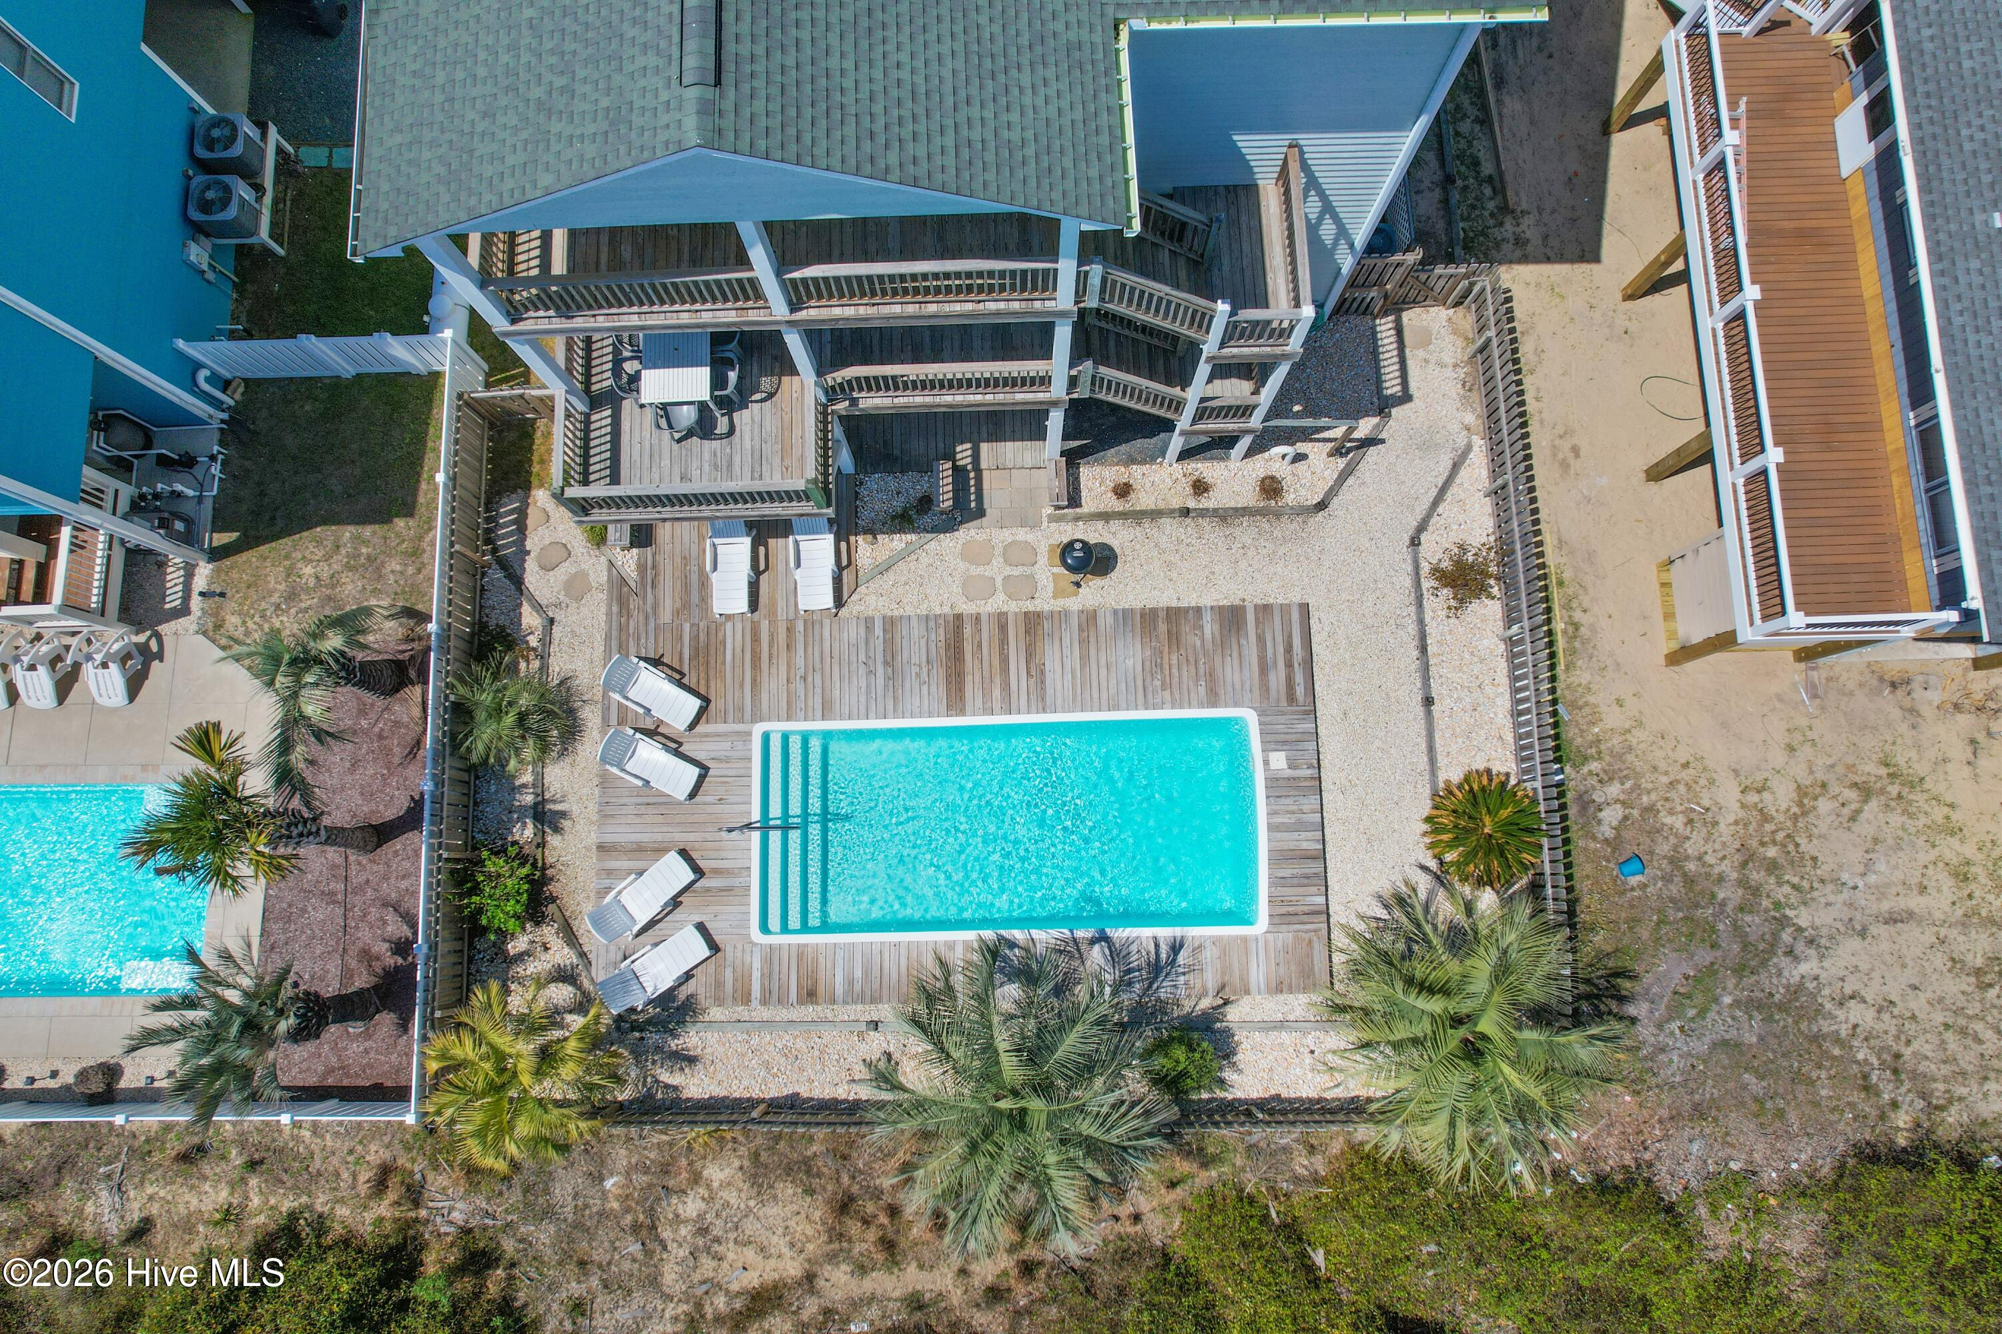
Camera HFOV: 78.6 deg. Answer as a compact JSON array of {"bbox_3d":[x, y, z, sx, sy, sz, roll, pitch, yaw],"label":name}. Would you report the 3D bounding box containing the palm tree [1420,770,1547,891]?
[{"bbox_3d":[7.280,2.490,18.780,1.800,1.350,1.860,0,80,1],"label":"palm tree"}]

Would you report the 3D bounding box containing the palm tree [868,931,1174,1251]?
[{"bbox_3d":[0.289,5.917,17.400,4.300,3.100,4.200,0,80,1],"label":"palm tree"}]

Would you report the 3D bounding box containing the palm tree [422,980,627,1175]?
[{"bbox_3d":[-6.854,5.934,17.949,2.800,2.200,2.650,0,80,1],"label":"palm tree"}]

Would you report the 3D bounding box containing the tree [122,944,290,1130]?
[{"bbox_3d":[-10.463,5.110,17.427,2.200,3.600,2.400,0,80,1],"label":"tree"}]

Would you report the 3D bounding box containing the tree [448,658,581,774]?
[{"bbox_3d":[-7.699,0.808,19.267,1.700,1.350,1.800,0,80,1],"label":"tree"}]

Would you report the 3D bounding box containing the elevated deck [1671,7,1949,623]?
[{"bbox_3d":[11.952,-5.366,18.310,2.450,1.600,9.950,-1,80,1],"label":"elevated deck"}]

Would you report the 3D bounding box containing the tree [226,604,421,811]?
[{"bbox_3d":[-9.786,0.673,18.329,2.150,3.300,2.950,0,80,1],"label":"tree"}]

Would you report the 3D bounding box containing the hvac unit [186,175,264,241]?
[{"bbox_3d":[-13.135,-7.760,20.688,0.830,0.620,0.810,-2,80,0],"label":"hvac unit"}]

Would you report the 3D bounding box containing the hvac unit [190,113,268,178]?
[{"bbox_3d":[-13.160,-8.883,20.881,0.820,0.620,0.810,-2,80,0],"label":"hvac unit"}]

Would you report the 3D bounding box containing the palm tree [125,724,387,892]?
[{"bbox_3d":[-10.394,2.135,17.529,2.250,4.400,2.100,0,80,1],"label":"palm tree"}]

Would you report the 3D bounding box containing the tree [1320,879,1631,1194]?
[{"bbox_3d":[6.373,5.131,17.402,4.030,3.200,4.150,0,80,1],"label":"tree"}]

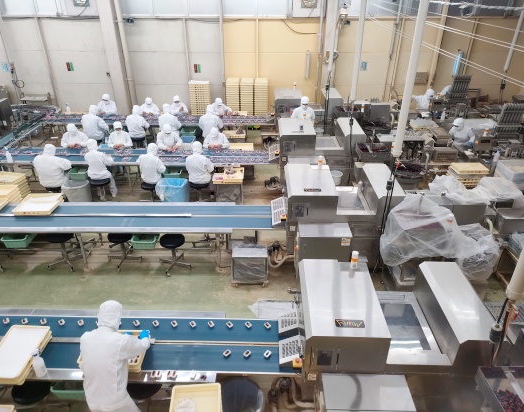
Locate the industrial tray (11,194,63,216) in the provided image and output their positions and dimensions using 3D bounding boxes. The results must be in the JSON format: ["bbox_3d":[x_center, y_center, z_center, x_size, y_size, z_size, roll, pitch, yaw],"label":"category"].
[{"bbox_3d":[-3.265,-0.008,6.309,0.540,0.085,0.500,0,30,0],"label":"industrial tray"}]

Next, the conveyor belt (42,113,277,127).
[{"bbox_3d":[-2.650,-2.206,11.085,5.995,0.130,0.891,1,29,1],"label":"conveyor belt"}]

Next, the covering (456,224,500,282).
[{"bbox_3d":[2.846,0.595,5.689,0.500,0.570,0.450,0,30,0],"label":"covering"}]

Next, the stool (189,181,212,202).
[{"bbox_3d":[-1.178,-0.210,8.228,0.440,0.480,0.440,1,29,1],"label":"stool"}]

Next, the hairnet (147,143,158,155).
[{"bbox_3d":[-1.923,-1.012,7.545,0.185,0.230,0.220,8,31,13],"label":"hairnet"}]

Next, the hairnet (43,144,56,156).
[{"bbox_3d":[-3.707,-0.971,7.498,0.190,0.230,0.220,8,31,13],"label":"hairnet"}]

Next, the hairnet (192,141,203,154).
[{"bbox_3d":[-1.093,-0.998,7.270,0.200,0.250,0.230,2,31,3],"label":"hairnet"}]

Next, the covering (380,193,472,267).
[{"bbox_3d":[2.006,0.331,5.347,0.920,0.740,0.700,0,30,0],"label":"covering"}]

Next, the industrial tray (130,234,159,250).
[{"bbox_3d":[-1.686,0.444,6.181,0.380,0.140,0.480,0,30,0],"label":"industrial tray"}]

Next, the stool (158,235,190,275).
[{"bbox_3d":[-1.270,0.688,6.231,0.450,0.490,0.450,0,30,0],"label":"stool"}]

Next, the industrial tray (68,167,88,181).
[{"bbox_3d":[-3.664,-0.696,8.805,0.409,0.152,0.480,1,29,1],"label":"industrial tray"}]

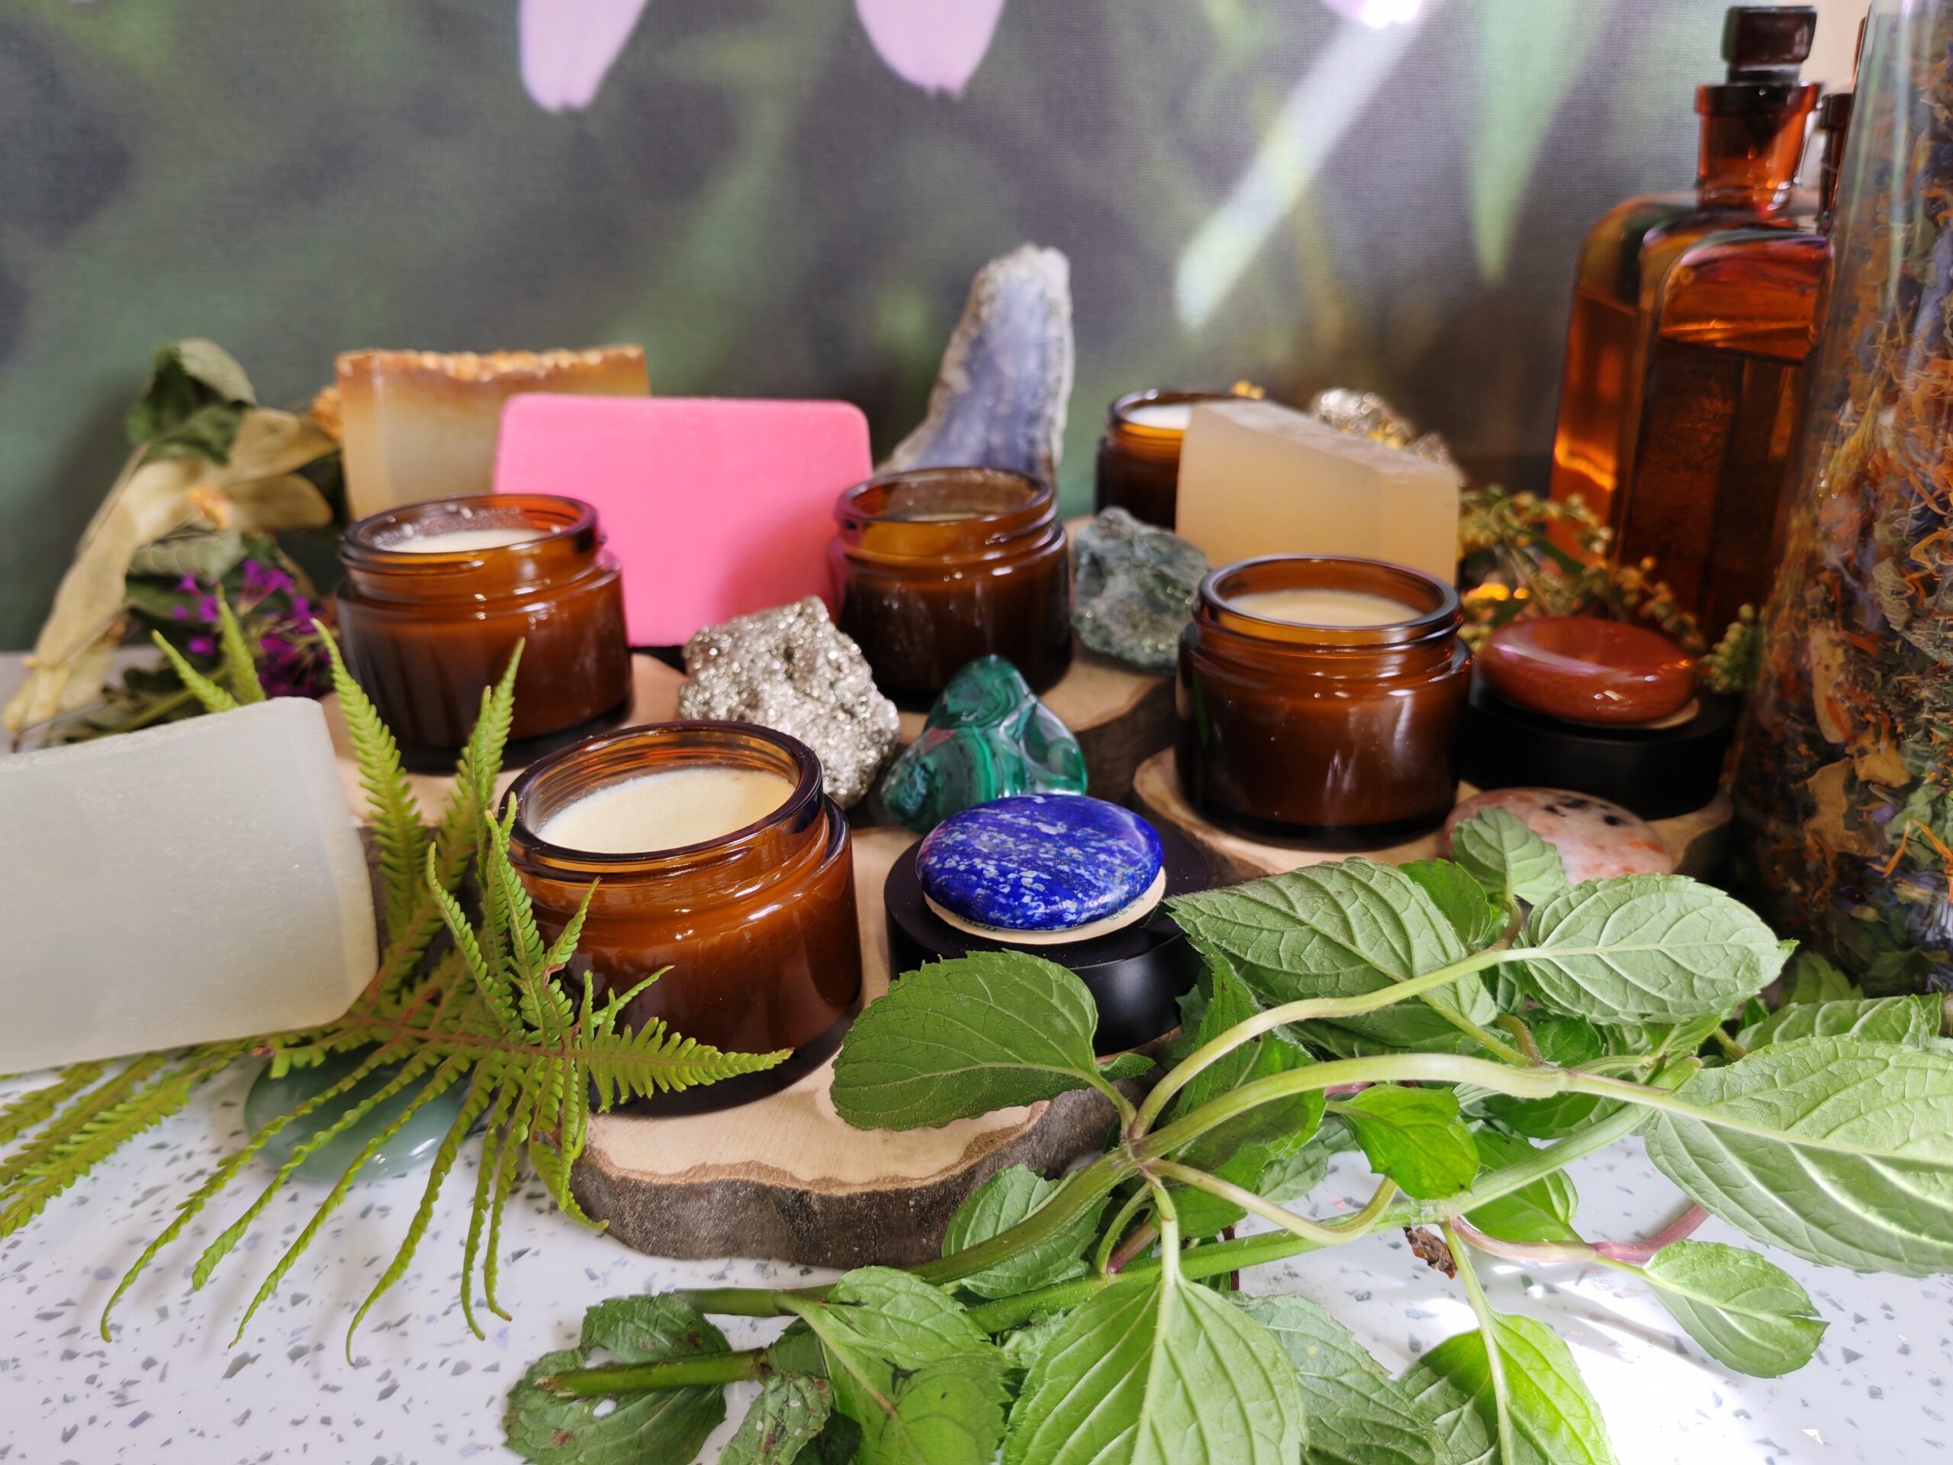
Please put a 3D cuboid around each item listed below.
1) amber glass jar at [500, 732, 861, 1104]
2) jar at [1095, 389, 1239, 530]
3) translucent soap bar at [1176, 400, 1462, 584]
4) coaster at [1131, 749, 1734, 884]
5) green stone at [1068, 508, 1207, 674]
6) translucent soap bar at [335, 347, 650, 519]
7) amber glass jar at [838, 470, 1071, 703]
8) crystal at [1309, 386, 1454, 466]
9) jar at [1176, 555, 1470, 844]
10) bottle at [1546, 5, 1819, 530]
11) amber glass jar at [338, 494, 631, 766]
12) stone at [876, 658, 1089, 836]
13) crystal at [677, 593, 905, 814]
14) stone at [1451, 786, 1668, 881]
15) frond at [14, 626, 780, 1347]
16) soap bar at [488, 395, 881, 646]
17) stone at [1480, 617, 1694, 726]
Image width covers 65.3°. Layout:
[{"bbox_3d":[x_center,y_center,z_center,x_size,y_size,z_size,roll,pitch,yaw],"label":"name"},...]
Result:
[{"bbox_3d":[-0.048,0.029,0.251,0.057,0.046,0.057,-3,25,0],"label":"amber glass jar"},{"bbox_3d":[0.064,-0.073,0.451,0.057,0.046,0.057,-2,27,1],"label":"jar"},{"bbox_3d":[0.083,-0.046,0.384,0.022,0.059,0.079,-10,24,-22],"label":"translucent soap bar"},{"bbox_3d":[0.091,0.015,0.307,0.118,0.012,0.099,3,23,9],"label":"coaster"},{"bbox_3d":[0.038,-0.033,0.356,0.034,0.032,0.028,2,23,5],"label":"green stone"},{"bbox_3d":[-0.123,-0.065,0.400,0.074,0.067,0.025,0,16,5],"label":"translucent soap bar"},{"bbox_3d":[-0.006,-0.035,0.362,0.057,0.046,0.057,-2,24,1],"label":"amber glass jar"},{"bbox_3d":[0.111,-0.079,0.417,0.043,0.035,0.036,3,23,9],"label":"crystal"},{"bbox_3d":[0.070,-0.007,0.308,0.057,0.046,0.057,0,22,0],"label":"jar"},{"bbox_3d":[0.249,-0.145,0.501,0.088,0.169,0.070,1,23,4],"label":"bottle"},{"bbox_3d":[-0.096,-0.021,0.301,0.054,0.042,0.054,-7,24,-16],"label":"amber glass jar"},{"bbox_3d":[0.002,0.005,0.315,0.041,0.033,0.026,-3,25,0],"label":"stone"},{"bbox_3d":[-0.040,-0.005,0.323,0.046,0.039,0.035,-3,25,0],"label":"crystal"},{"bbox_3d":[0.105,0.023,0.276,0.041,0.017,0.039,-3,25,0],"label":"stone"},{"bbox_3d":[-0.084,0.037,0.241,0.125,0.077,0.086,-3,25,0],"label":"frond"},{"bbox_3d":[-0.069,-0.050,0.375,0.091,0.061,0.023,0,-7,0],"label":"soap bar"},{"bbox_3d":[0.119,-0.012,0.296,0.042,0.018,0.035,5,23,14],"label":"stone"}]

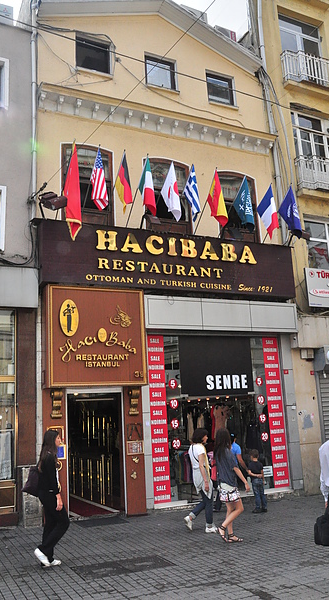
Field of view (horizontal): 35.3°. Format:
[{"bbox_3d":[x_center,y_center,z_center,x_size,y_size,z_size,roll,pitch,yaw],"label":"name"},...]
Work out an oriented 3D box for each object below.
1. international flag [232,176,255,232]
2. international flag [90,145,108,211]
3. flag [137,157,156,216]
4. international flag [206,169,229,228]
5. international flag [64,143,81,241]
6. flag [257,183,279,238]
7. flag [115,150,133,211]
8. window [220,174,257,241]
[{"bbox_3d":[1.635,-1.925,10.588,0.208,1.109,0.554,7,-15,-40],"label":"international flag"},{"bbox_3d":[-1.173,-2.157,9.508,0.210,1.180,0.520,3,-13,-25],"label":"international flag"},{"bbox_3d":[-0.309,-2.064,9.636,0.208,1.109,0.554,7,-15,-40],"label":"flag"},{"bbox_3d":[1.046,-1.982,10.216,0.208,1.109,0.554,7,-15,-40],"label":"international flag"},{"bbox_3d":[-1.594,-1.860,9.066,0.208,1.594,0.742,7,-15,-40],"label":"international flag"},{"bbox_3d":[2.294,-1.842,11.085,0.210,1.110,0.520,3,-13,-25],"label":"flag"},{"bbox_3d":[-0.730,-2.148,9.717,0.210,1.130,0.520,3,-13,-25],"label":"flag"},{"bbox_3d":[1.776,-2.197,12.371,1.085,1.933,0.150,3,-13,-25],"label":"window"}]

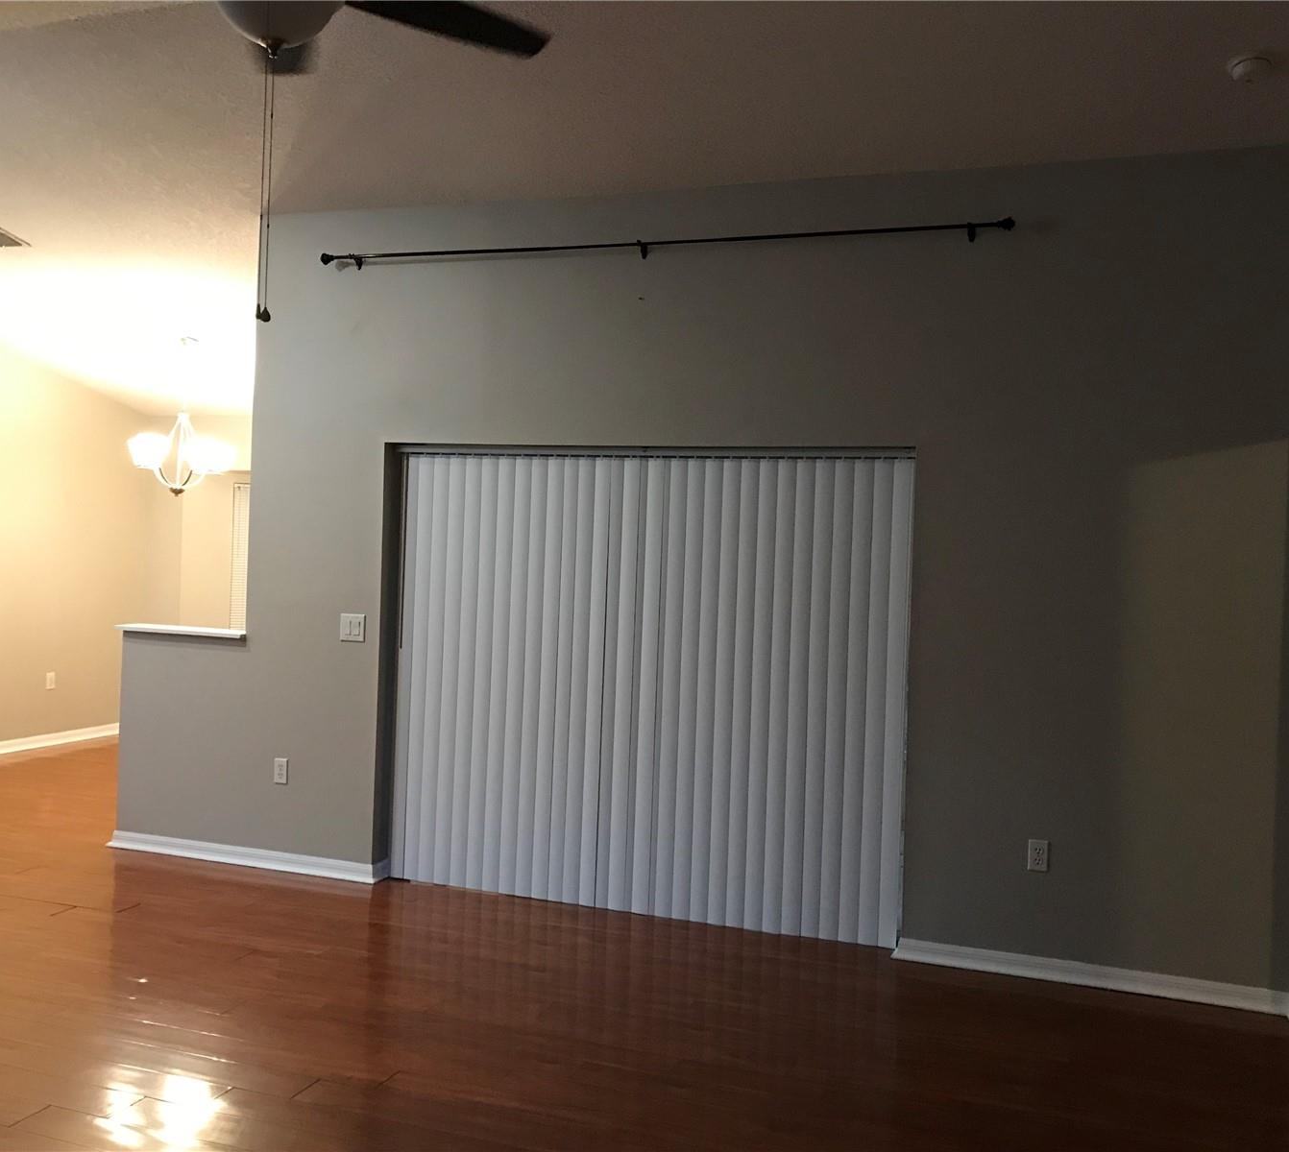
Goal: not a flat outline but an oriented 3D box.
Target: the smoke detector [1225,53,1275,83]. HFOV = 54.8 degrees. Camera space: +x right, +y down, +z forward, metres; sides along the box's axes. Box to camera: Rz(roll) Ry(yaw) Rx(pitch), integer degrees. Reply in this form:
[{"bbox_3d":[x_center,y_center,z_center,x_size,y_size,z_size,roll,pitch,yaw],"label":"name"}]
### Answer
[{"bbox_3d":[1.936,-1.623,3.974,0.140,0.045,0.140,2,-13,19],"label":"smoke detector"}]

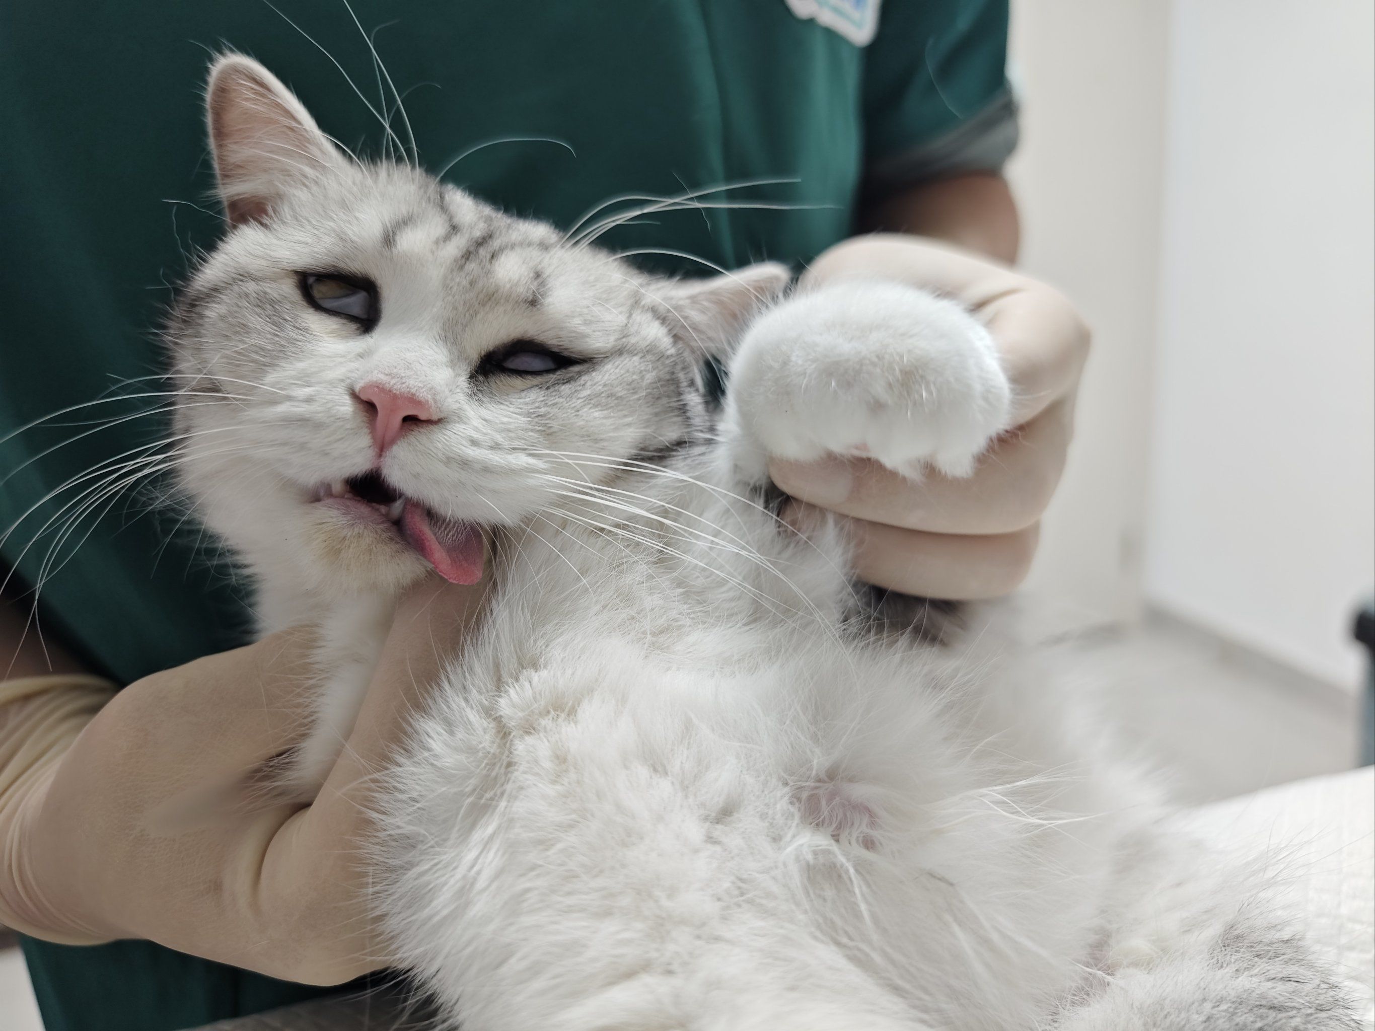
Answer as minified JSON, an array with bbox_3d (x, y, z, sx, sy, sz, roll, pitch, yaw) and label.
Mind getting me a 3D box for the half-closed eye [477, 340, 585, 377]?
[{"bbox_3d":[-0.039,-0.039,0.227,0.027,0.010,0.009,3,-1,-21],"label":"half-closed eye"}]

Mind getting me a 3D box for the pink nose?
[{"bbox_3d":[-0.068,-0.022,0.212,0.019,0.016,0.012,18,-4,-7],"label":"pink nose"}]

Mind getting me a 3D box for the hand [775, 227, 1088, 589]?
[{"bbox_3d":[0.072,-0.030,0.272,0.096,0.108,0.105,1,7,14],"label":"hand"}]

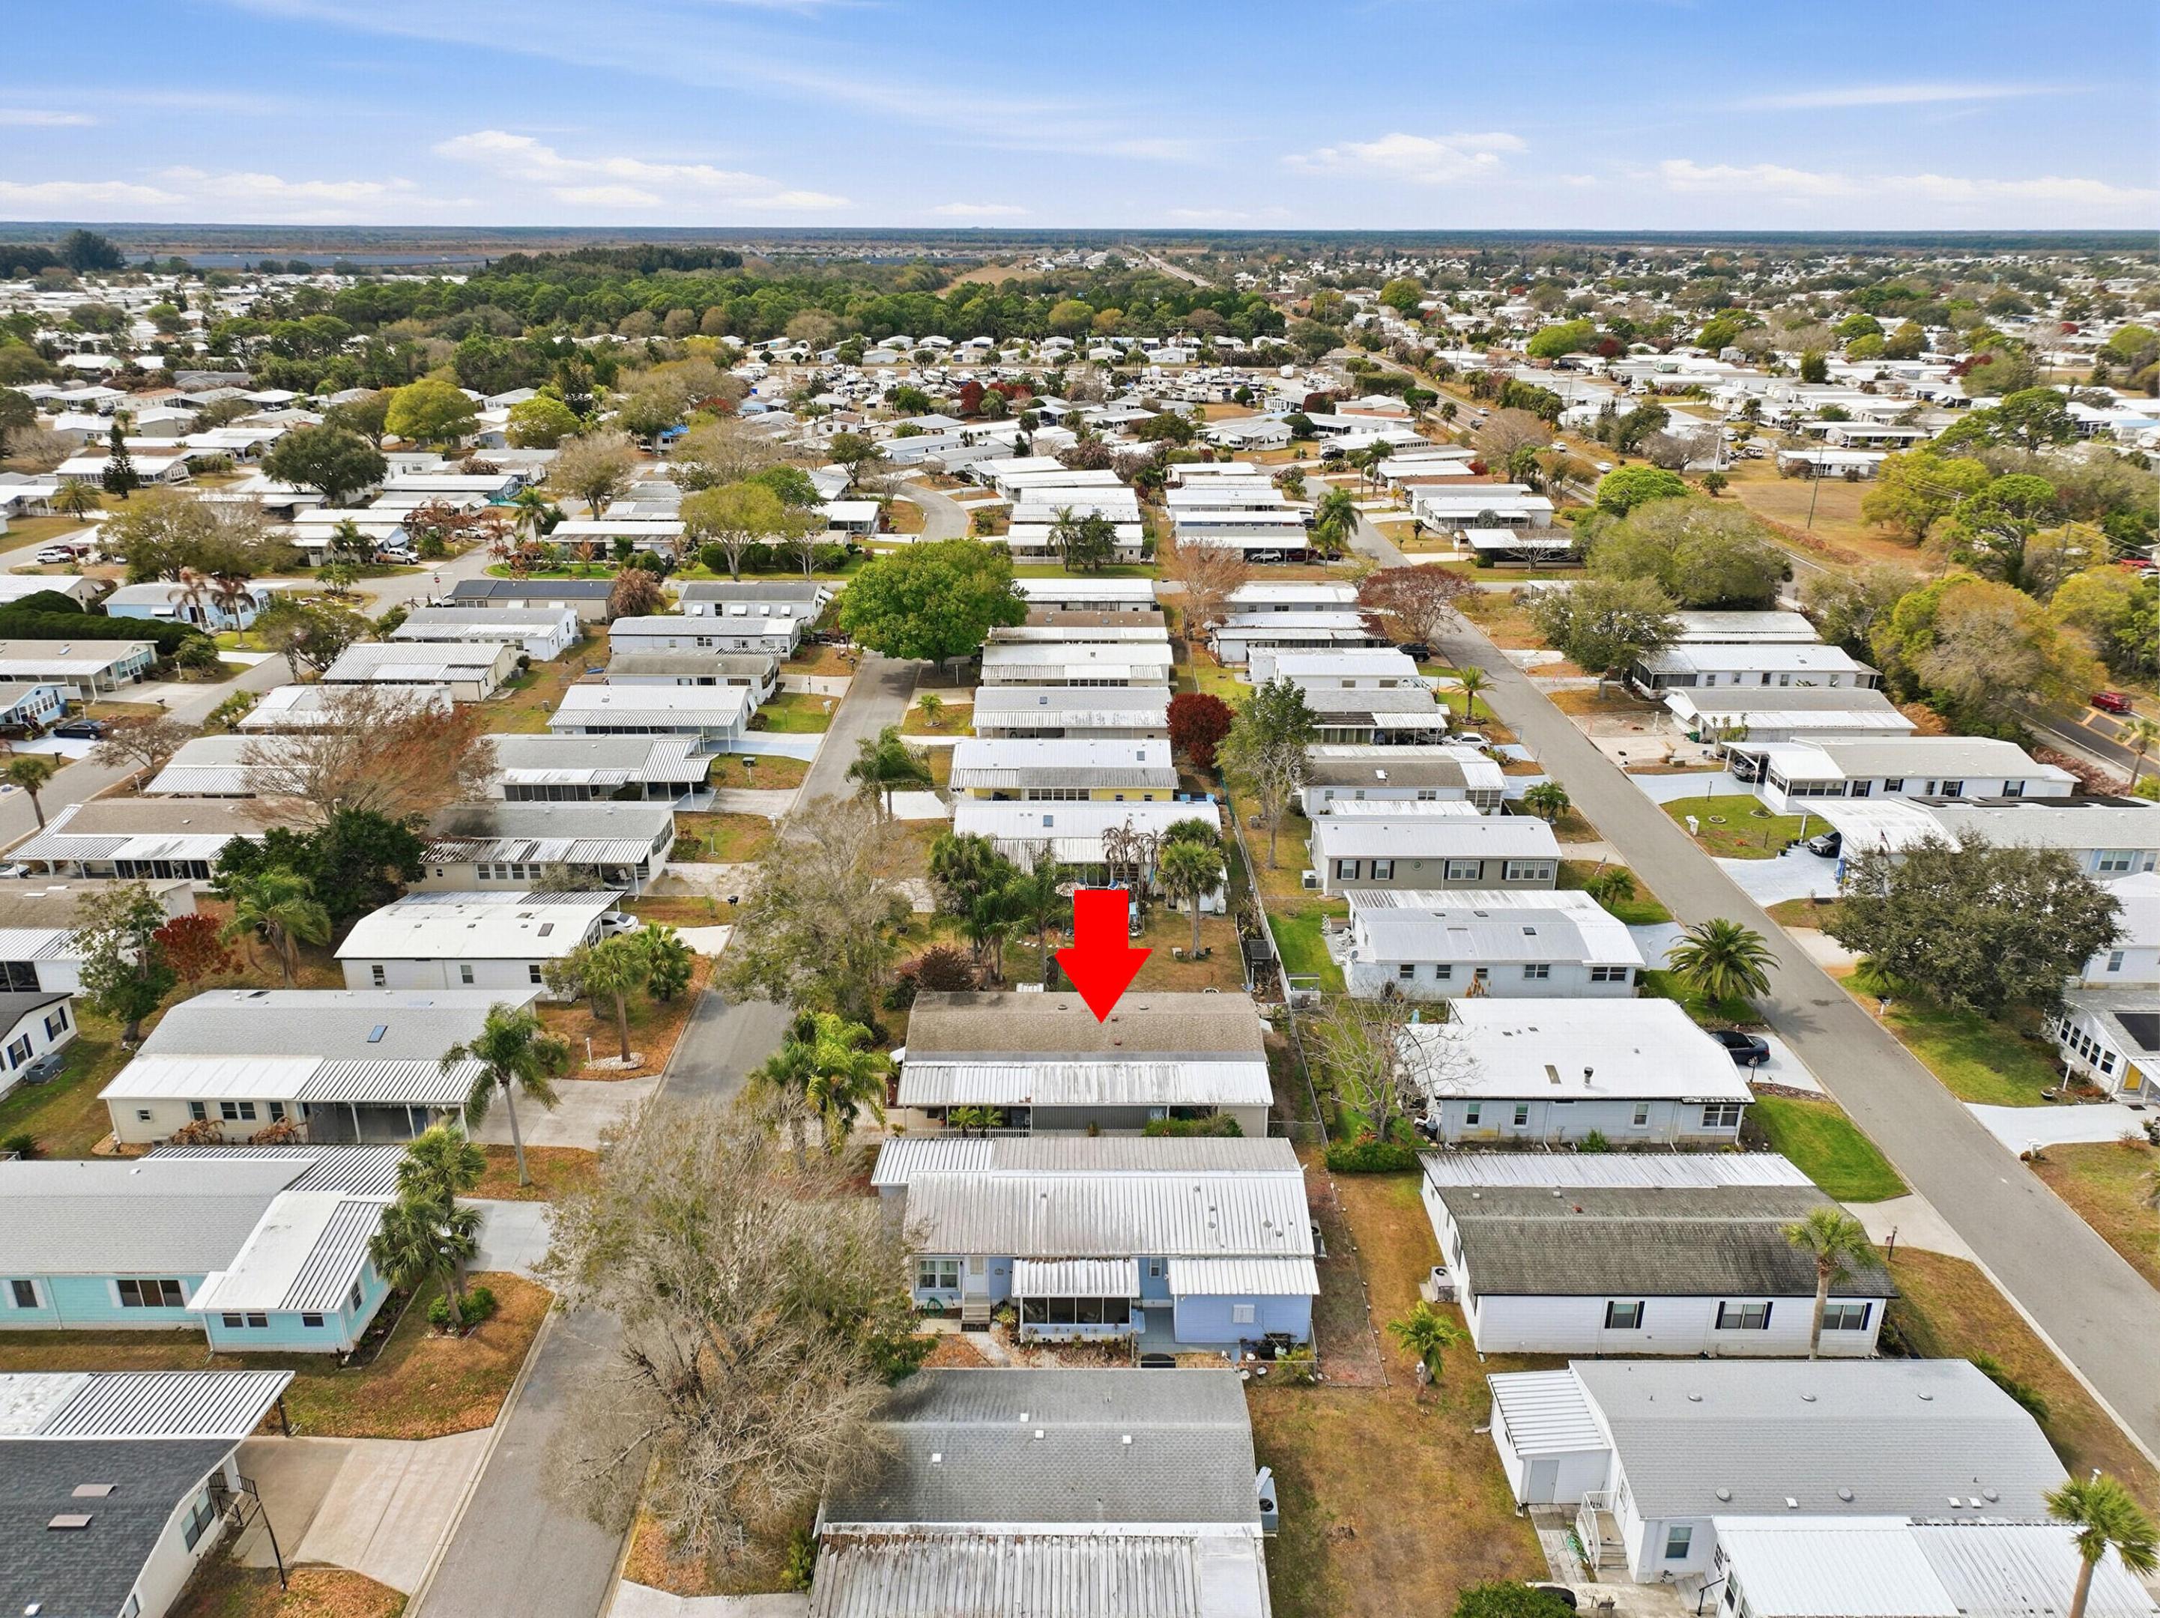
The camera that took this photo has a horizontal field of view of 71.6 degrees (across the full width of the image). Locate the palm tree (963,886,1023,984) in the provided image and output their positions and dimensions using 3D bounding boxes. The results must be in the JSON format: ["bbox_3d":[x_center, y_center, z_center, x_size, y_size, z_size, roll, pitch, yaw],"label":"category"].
[{"bbox_3d":[-5.093,7.676,88.644,3.700,6.000,3.700,0,21,0],"label":"palm tree"}]

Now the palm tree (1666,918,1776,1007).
[{"bbox_3d":[37.400,9.250,87.498,6.400,5.300,6.300,0,21,0],"label":"palm tree"}]

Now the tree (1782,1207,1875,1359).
[{"bbox_3d":[30.078,19.843,61.085,3.360,7.600,3.360,0,21,0],"label":"tree"}]

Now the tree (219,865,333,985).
[{"bbox_3d":[-46.394,7.190,87.029,6.300,7.800,6.300,0,21,0],"label":"tree"}]

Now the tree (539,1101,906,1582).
[{"bbox_3d":[-13.358,19.306,56.789,14.800,11.500,17.000,0,21,0],"label":"tree"}]

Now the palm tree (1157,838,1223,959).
[{"bbox_3d":[6.904,5.648,91.743,4.100,7.600,4.100,0,21,0],"label":"palm tree"}]

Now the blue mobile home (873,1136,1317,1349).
[{"bbox_3d":[0.283,18.199,65.125,18.900,3.600,10.600,0,21,0],"label":"blue mobile home"}]

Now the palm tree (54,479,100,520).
[{"bbox_3d":[-152.842,-46.981,228.530,6.100,6.100,6.000,0,21,0],"label":"palm tree"}]

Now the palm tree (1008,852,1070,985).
[{"bbox_3d":[-2.222,6.927,88.690,4.000,8.500,4.000,0,21,0],"label":"palm tree"}]

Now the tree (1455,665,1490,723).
[{"bbox_3d":[36.030,-10.519,136.984,3.500,4.900,3.500,0,21,0],"label":"tree"}]

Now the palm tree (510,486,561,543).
[{"bbox_3d":[-77.107,-41.401,211.915,5.600,8.300,5.400,0,21,0],"label":"palm tree"}]

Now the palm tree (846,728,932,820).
[{"bbox_3d":[-14.893,-2.712,117.891,6.840,7.850,6.840,0,21,0],"label":"palm tree"}]

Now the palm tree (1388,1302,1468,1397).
[{"bbox_3d":[14.120,22.000,60.936,3.210,3.610,3.210,0,21,0],"label":"palm tree"}]

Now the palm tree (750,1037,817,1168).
[{"bbox_3d":[-14.433,14.696,74.011,3.170,7.500,3.170,0,21,0],"label":"palm tree"}]

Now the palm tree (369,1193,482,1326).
[{"bbox_3d":[-27.752,19.456,63.712,3.990,6.080,3.990,0,21,0],"label":"palm tree"}]

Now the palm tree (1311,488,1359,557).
[{"bbox_3d":[34.857,-38.739,204.329,6.600,9.600,6.400,0,21,0],"label":"palm tree"}]

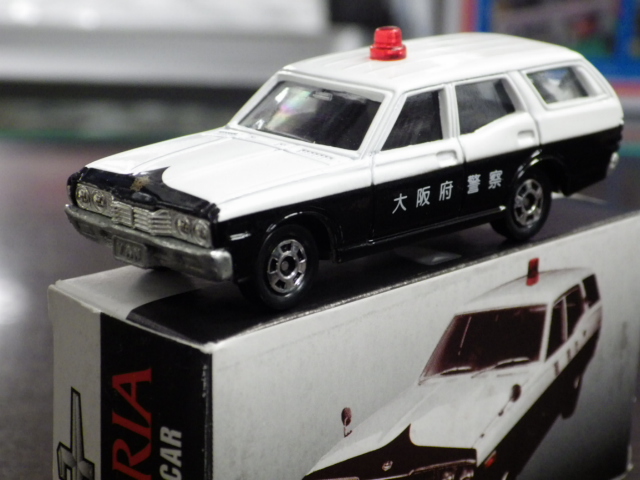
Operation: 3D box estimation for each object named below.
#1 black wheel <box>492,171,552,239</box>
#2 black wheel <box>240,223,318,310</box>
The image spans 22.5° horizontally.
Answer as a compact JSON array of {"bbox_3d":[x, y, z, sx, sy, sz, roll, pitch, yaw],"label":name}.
[{"bbox_3d":[0.026,-0.005,0.205,0.009,0.009,0.003,-14,21,-42],"label":"black wheel"},{"bbox_3d":[-0.004,0.003,0.177,0.009,0.009,0.003,-14,21,-42],"label":"black wheel"}]

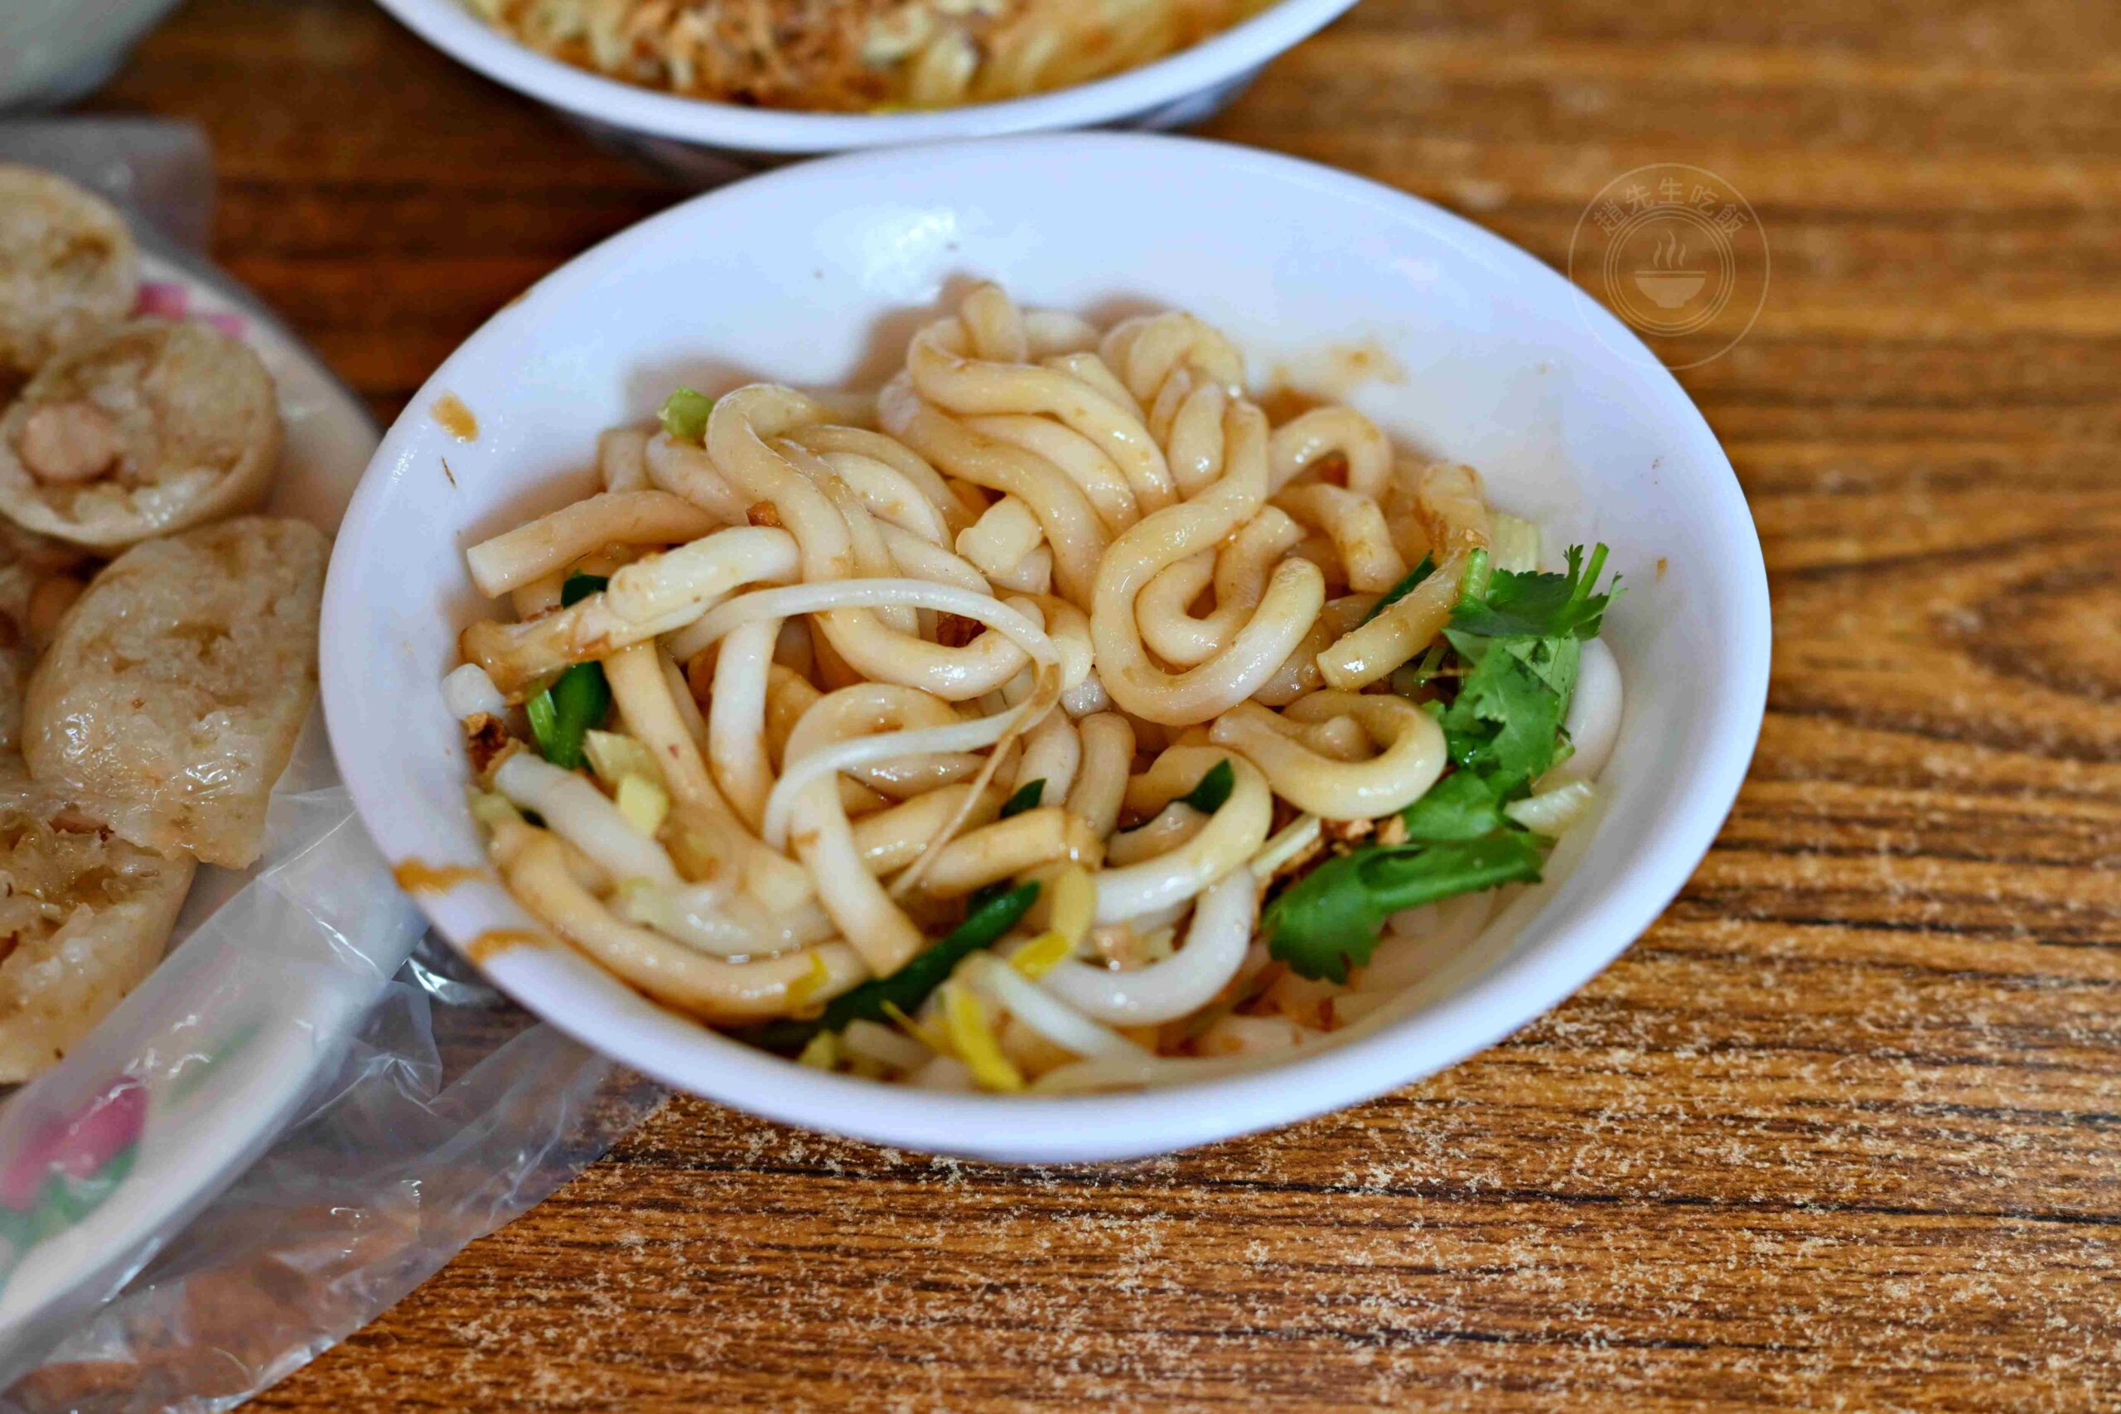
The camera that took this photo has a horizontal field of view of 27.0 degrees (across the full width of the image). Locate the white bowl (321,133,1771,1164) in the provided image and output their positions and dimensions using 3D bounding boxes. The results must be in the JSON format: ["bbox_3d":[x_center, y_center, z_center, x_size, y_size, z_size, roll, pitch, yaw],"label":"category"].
[{"bbox_3d":[-0.001,0.006,0.503,0.158,0.055,0.158,0,46,0],"label":"white bowl"}]

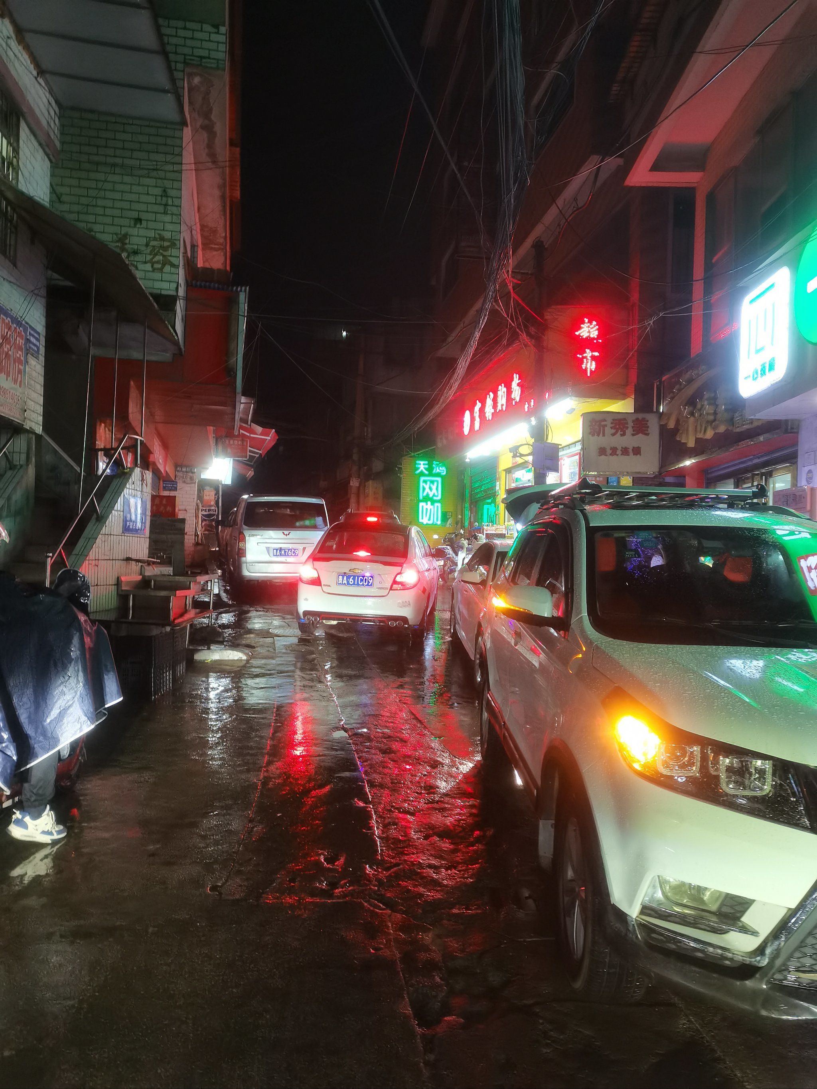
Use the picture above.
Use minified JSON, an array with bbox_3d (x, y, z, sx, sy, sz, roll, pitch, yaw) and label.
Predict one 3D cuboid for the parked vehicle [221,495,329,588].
[{"bbox_3d":[-2.640,-0.020,15.800,1.660,1.790,4.150,1,2,-16],"label":"parked vehicle"}]

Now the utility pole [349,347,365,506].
[{"bbox_3d":[-1.520,-2.670,24.000,0.280,6.500,0.280,3,0,0],"label":"utility pole"}]

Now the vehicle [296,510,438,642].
[{"bbox_3d":[-0.410,0.400,12.120,1.700,1.480,4.280,2,2,7],"label":"vehicle"}]

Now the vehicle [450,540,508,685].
[{"bbox_3d":[1.520,0.610,9.400,1.770,1.440,4.500,2,2,-2],"label":"vehicle"}]

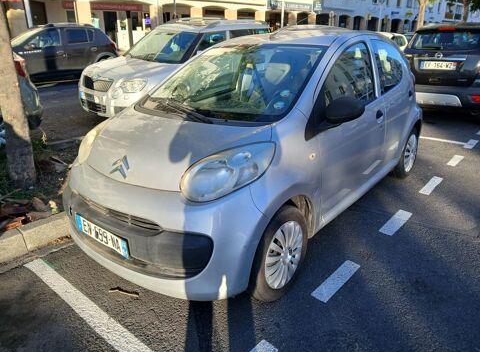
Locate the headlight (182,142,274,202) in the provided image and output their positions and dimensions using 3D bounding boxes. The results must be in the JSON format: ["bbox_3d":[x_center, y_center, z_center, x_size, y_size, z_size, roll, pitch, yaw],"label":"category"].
[{"bbox_3d":[-0.055,-0.023,1.803,0.310,0.250,0.460,10,23,33],"label":"headlight"}]

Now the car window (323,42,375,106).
[{"bbox_3d":[0.726,-0.680,2.468,0.050,0.480,0.920,-11,9,44],"label":"car window"}]

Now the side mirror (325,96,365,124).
[{"bbox_3d":[0.604,-0.377,2.080,0.210,0.140,0.110,13,25,38],"label":"side mirror"}]

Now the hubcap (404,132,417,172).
[{"bbox_3d":[1.724,-0.226,3.668,0.050,0.385,0.385,13,25,38],"label":"hubcap"}]

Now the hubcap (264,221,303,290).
[{"bbox_3d":[0.238,0.433,1.985,0.050,0.385,0.385,13,25,38],"label":"hubcap"}]

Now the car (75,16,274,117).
[{"bbox_3d":[-0.932,-2.023,6.927,1.790,1.690,4.220,12,24,35],"label":"car"}]

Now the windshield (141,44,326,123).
[{"bbox_3d":[-0.104,-0.674,2.492,1.280,0.110,1.000,13,50,38],"label":"windshield"}]

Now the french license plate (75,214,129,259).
[{"bbox_3d":[-0.763,0.324,1.965,0.520,0.110,0.025,13,23,38],"label":"french license plate"}]

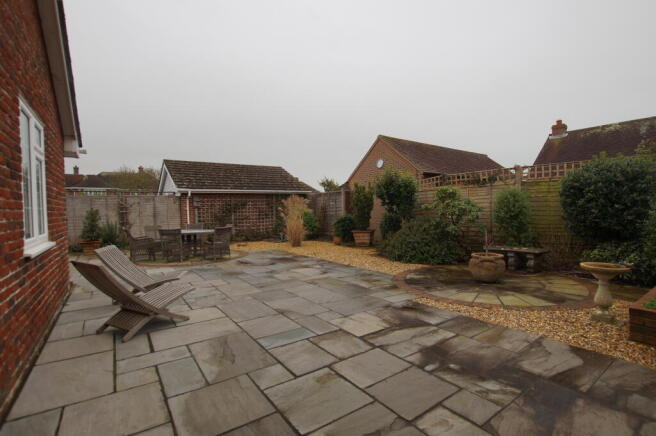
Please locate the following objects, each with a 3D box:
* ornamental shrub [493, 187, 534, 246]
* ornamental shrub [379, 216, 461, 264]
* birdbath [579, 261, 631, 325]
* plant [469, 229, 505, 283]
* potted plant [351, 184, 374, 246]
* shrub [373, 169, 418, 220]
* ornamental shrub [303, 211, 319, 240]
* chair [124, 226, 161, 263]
[{"bbox_3d":[4.203,0.182,6.600,0.820,1.800,0.860,-2,2,-36],"label":"ornamental shrub"},{"bbox_3d":[2.419,0.582,7.700,2.000,1.200,1.600,0,2,37],"label":"ornamental shrub"},{"bbox_3d":[3.337,0.901,3.500,0.450,0.640,0.450,0,2,44],"label":"birdbath"},{"bbox_3d":[2.882,0.662,5.280,0.600,0.950,0.600,-1,2,0],"label":"plant"},{"bbox_3d":[1.236,-0.087,10.350,0.780,2.160,0.760,0,2,18],"label":"potted plant"},{"bbox_3d":[2.132,-0.742,9.200,1.400,1.620,1.300,-1,1,12],"label":"shrub"},{"bbox_3d":[-0.791,0.306,12.800,0.800,1.260,0.750,-2,2,-36],"label":"ornamental shrub"},{"bbox_3d":[-5.484,0.755,8.538,0.700,0.970,0.620,-2,1,-16],"label":"chair"}]

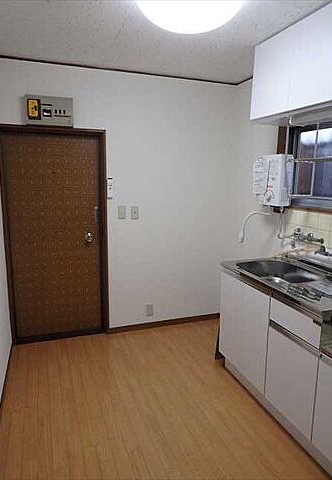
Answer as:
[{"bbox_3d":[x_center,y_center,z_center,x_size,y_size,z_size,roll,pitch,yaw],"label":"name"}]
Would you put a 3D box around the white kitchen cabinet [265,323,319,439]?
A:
[{"bbox_3d":[0.938,0.769,1.978,0.500,0.488,0.393,-3,11,-20],"label":"white kitchen cabinet"}]

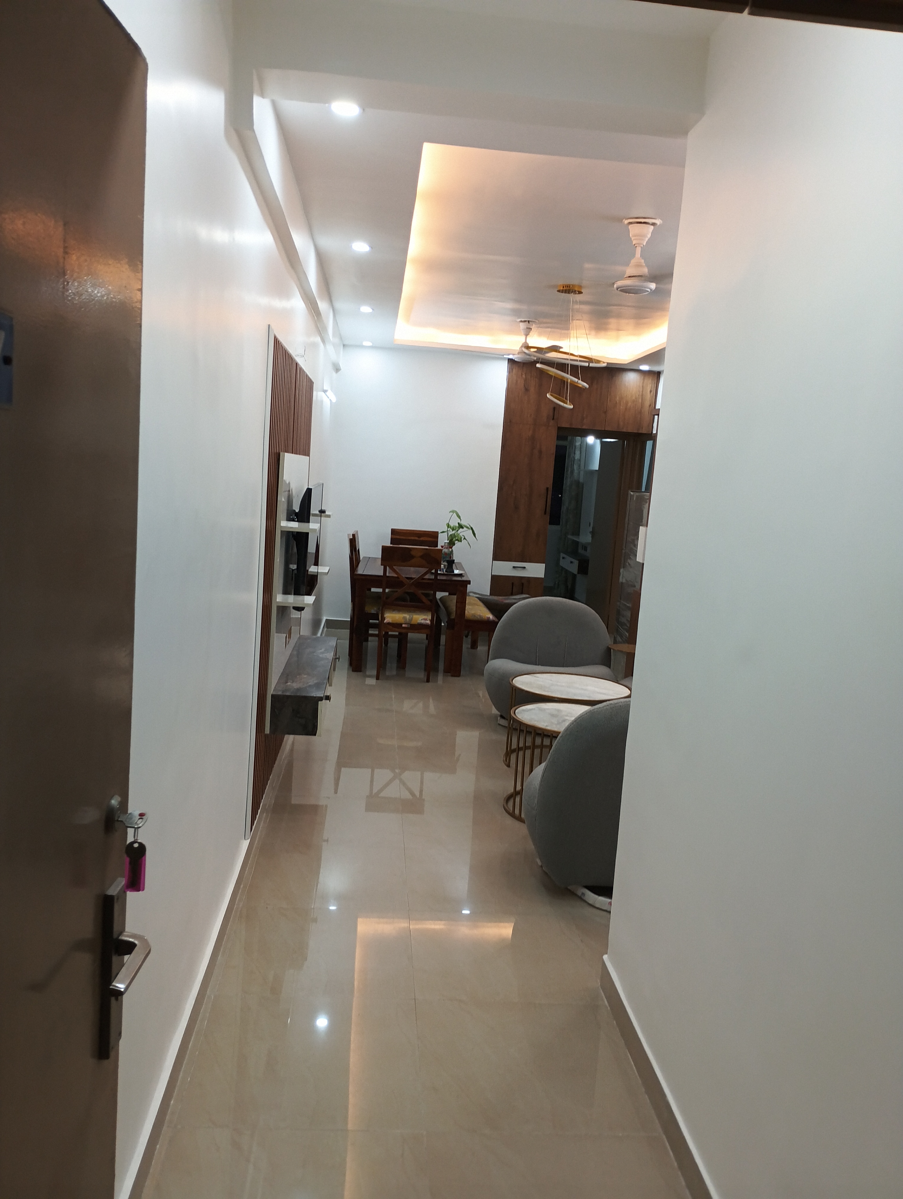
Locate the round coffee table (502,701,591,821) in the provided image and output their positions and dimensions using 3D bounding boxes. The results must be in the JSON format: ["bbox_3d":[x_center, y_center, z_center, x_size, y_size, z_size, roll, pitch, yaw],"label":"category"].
[{"bbox_3d":[0.557,0.780,4.594,0.581,0.458,0.581,4,7,-1],"label":"round coffee table"}]

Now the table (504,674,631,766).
[{"bbox_3d":[0.629,0.695,5.321,0.659,0.455,0.659,3,7,-5],"label":"table"}]

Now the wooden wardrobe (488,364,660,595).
[{"bbox_3d":[1.123,-0.933,9.564,1.446,2.629,0.548,3,8,-5],"label":"wooden wardrobe"}]

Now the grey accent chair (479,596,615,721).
[{"bbox_3d":[0.670,0.407,6.294,0.906,0.785,0.876,3,7,-5],"label":"grey accent chair"}]

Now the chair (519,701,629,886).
[{"bbox_3d":[0.748,0.716,3.907,0.906,0.785,0.876,3,7,-5],"label":"chair"}]

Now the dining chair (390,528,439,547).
[{"bbox_3d":[-0.363,-0.118,8.977,0.453,1.006,0.503,3,7,-5],"label":"dining chair"}]

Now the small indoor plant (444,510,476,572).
[{"bbox_3d":[0.052,-0.497,8.185,0.292,0.503,0.272,3,7,-5],"label":"small indoor plant"}]

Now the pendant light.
[{"bbox_3d":[0.731,-1.595,6.156,0.533,0.755,0.503,3,7,-5],"label":"pendant light"}]

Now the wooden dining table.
[{"bbox_3d":[-0.352,0.111,8.174,0.896,0.757,1.490,4,7,-3],"label":"wooden dining table"}]

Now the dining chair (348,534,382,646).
[{"bbox_3d":[-0.600,0.005,7.877,0.503,1.006,0.463,3,7,-5],"label":"dining chair"}]

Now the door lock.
[{"bbox_3d":[-0.427,0.492,1.240,0.056,0.224,0.131,4,7,0],"label":"door lock"}]

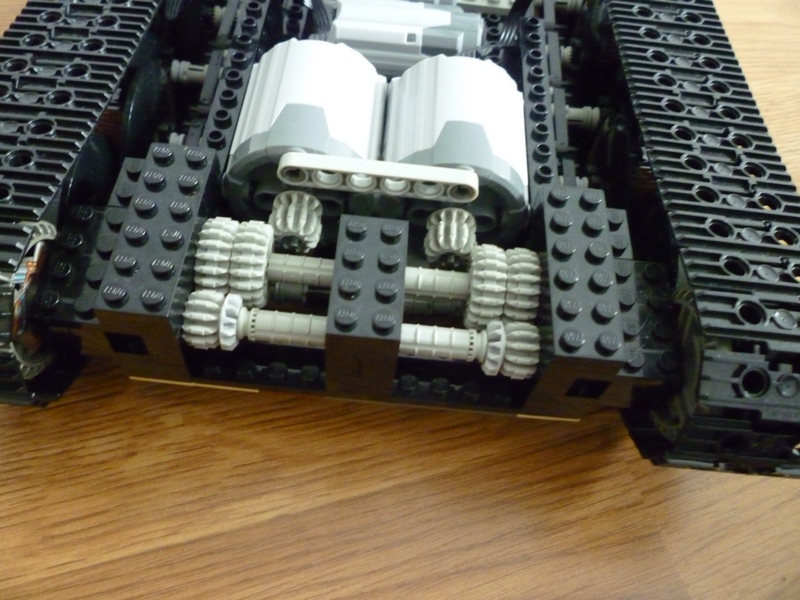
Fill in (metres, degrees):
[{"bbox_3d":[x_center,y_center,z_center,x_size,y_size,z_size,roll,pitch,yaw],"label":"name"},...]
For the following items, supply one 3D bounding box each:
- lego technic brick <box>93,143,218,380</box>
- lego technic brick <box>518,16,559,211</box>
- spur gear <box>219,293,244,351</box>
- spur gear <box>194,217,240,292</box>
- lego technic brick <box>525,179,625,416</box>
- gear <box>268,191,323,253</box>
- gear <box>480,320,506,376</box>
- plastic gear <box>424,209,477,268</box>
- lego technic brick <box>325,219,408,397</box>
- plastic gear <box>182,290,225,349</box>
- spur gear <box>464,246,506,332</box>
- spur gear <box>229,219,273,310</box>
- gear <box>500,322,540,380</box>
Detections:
[{"bbox_3d":[-0.055,-0.010,0.162,0.016,0.032,0.048,6,58,-2],"label":"lego technic brick"},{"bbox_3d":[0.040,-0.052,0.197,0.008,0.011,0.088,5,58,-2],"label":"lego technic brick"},{"bbox_3d":[-0.039,0.005,0.154,0.004,0.013,0.013,6,58,-2],"label":"spur gear"},{"bbox_3d":[-0.043,-0.009,0.162,0.008,0.021,0.021,6,58,-2],"label":"spur gear"},{"bbox_3d":[0.041,0.000,0.165,0.016,0.030,0.048,5,58,-2],"label":"lego technic brick"},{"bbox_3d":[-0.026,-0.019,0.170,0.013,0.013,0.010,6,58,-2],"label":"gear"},{"bbox_3d":[0.022,0.011,0.156,0.004,0.013,0.013,5,58,-2],"label":"gear"},{"bbox_3d":[0.013,-0.016,0.172,0.014,0.014,0.008,5,58,-2],"label":"plastic gear"},{"bbox_3d":[-0.008,0.002,0.159,0.016,0.030,0.032,5,58,-2],"label":"lego technic brick"},{"bbox_3d":[-0.044,0.004,0.154,0.008,0.013,0.013,6,58,-2],"label":"plastic gear"},{"bbox_3d":[0.021,-0.003,0.165,0.008,0.021,0.021,6,58,-2],"label":"spur gear"},{"bbox_3d":[-0.035,-0.009,0.163,0.008,0.021,0.021,6,58,-2],"label":"spur gear"},{"bbox_3d":[0.027,0.012,0.156,0.008,0.014,0.014,5,58,-2],"label":"gear"}]

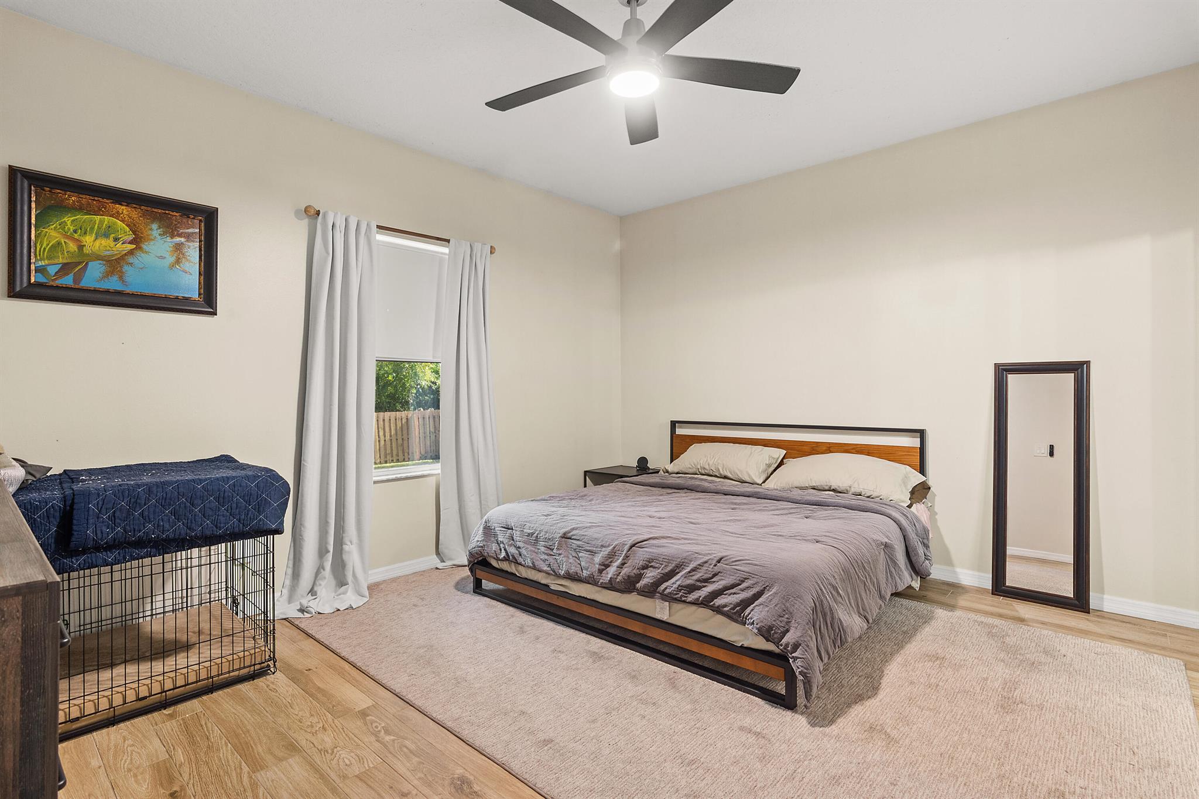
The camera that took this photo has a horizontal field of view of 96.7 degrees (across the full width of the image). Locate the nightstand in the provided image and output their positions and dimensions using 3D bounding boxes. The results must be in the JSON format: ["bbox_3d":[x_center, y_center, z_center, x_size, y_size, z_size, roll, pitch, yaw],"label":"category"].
[{"bbox_3d":[0.213,0.873,4.580,0.450,0.520,0.430,1,1,42],"label":"nightstand"}]

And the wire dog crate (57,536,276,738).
[{"bbox_3d":[-2.051,0.779,2.159,0.740,0.800,1.120,1,2,44],"label":"wire dog crate"}]

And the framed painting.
[{"bbox_3d":[-2.225,-0.706,2.492,0.045,0.555,0.730,1,2,45],"label":"framed painting"}]

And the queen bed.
[{"bbox_3d":[0.695,0.685,3.438,1.960,0.940,2.130,1,1,40],"label":"queen bed"}]

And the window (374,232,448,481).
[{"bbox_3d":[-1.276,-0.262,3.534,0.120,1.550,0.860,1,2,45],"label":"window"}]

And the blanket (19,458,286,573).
[{"bbox_3d":[-2.030,0.449,2.188,0.800,0.300,1.140,1,2,44],"label":"blanket"}]

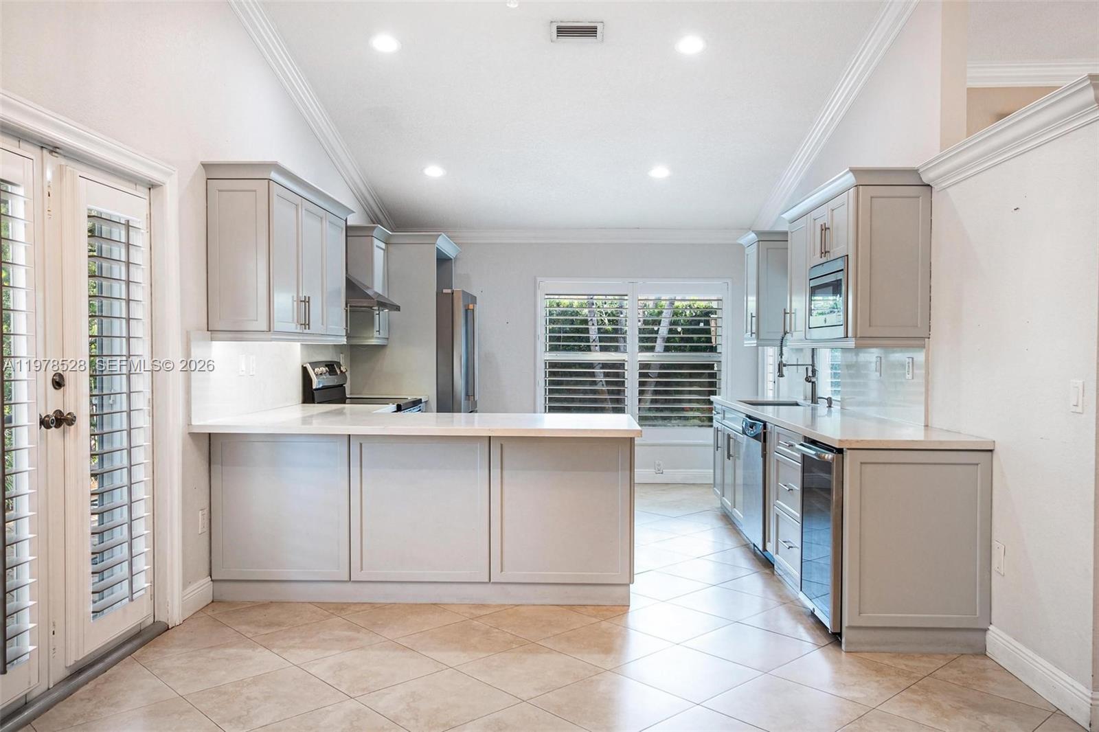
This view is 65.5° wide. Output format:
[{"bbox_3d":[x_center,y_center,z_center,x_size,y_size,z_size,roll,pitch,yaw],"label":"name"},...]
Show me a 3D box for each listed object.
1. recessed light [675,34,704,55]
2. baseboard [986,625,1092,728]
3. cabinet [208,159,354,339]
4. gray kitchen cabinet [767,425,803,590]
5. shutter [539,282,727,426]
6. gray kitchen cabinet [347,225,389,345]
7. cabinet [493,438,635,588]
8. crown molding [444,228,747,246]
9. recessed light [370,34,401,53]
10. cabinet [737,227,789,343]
[{"bbox_3d":[0.833,-1.904,5.070,0.160,0.025,0.160,0,-11,2],"label":"recessed light"},{"bbox_3d":[1.862,1.176,3.282,0.018,0.128,0.739,0,1,2],"label":"baseboard"},{"bbox_3d":[-1.528,-0.585,5.035,0.379,0.896,1.514,0,1,2],"label":"cabinet"},{"bbox_3d":[1.584,0.761,4.624,0.608,0.840,0.640,0,1,2],"label":"gray kitchen cabinet"},{"bbox_3d":[0.815,-0.099,8.272,1.848,1.479,0.110,0,1,2],"label":"shutter"},{"bbox_3d":[-1.495,-0.626,6.866,0.365,0.920,0.540,0,1,2],"label":"gray kitchen cabinet"},{"bbox_3d":[0.069,0.714,4.620,0.725,0.763,0.600,0,1,2],"label":"cabinet"},{"bbox_3d":[0.407,-1.250,8.209,2.999,0.129,0.100,0,1,2],"label":"crown molding"},{"bbox_3d":[-0.973,-1.919,5.084,0.160,0.025,0.160,0,-11,2],"label":"recessed light"},{"bbox_3d":[1.812,-0.608,6.954,0.430,0.900,0.570,0,1,2],"label":"cabinet"}]

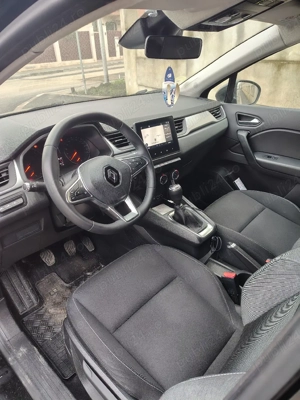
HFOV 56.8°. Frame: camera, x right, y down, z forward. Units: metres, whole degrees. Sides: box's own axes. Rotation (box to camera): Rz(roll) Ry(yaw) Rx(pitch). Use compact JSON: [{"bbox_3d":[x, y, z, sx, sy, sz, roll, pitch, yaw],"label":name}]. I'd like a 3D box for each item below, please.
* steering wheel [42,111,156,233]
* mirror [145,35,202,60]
[{"bbox_3d":[-0.139,-0.078,0.830,0.365,0.360,0.095,-32,11,-38],"label":"steering wheel"},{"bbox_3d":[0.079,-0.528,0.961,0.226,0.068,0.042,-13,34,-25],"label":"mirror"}]

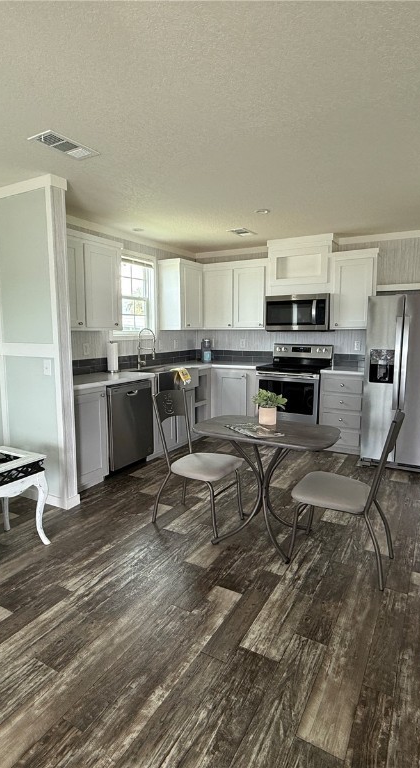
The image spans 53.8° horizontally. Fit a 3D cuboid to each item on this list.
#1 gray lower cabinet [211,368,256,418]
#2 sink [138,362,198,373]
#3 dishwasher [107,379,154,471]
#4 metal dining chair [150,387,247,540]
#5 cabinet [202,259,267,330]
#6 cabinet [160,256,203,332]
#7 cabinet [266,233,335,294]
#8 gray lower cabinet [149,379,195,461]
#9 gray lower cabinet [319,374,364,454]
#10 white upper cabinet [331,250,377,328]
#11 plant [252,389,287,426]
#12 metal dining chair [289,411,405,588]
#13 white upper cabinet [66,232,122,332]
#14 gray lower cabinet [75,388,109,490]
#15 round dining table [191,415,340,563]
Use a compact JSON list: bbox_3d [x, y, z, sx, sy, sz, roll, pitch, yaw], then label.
[{"bbox_3d":[0.451,0.232,5.473,0.619,0.880,0.626,4,8,29],"label":"gray lower cabinet"},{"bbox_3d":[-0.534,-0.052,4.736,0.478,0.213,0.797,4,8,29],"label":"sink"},{"bbox_3d":[-0.981,0.398,4.163,0.605,0.835,0.612,4,8,29],"label":"dishwasher"},{"bbox_3d":[-0.071,0.528,2.975,0.591,0.939,0.454,4,8,29],"label":"metal dining chair"},{"bbox_3d":[0.395,-1.160,5.508,0.928,0.866,0.316,4,8,29],"label":"cabinet"},{"bbox_3d":[-0.362,-1.151,5.428,0.315,0.865,0.570,4,9,29],"label":"cabinet"},{"bbox_3d":[1.107,-1.406,4.994,0.785,0.655,0.325,4,9,29],"label":"cabinet"},{"bbox_3d":[-0.632,0.325,4.814,0.605,0.877,0.846,4,8,29],"label":"gray lower cabinet"},{"bbox_3d":[1.588,0.316,4.816,0.495,0.875,0.585,4,9,29],"label":"gray lower cabinet"},{"bbox_3d":[1.673,-1.054,4.732,0.465,0.868,0.315,4,9,29],"label":"white upper cabinet"},{"bbox_3d":[0.424,0.154,2.908,0.240,0.245,0.220,0,8,0],"label":"plant"},{"bbox_3d":[0.804,0.616,2.462,0.585,0.935,0.445,4,9,29],"label":"metal dining chair"},{"bbox_3d":[-1.259,-0.928,3.832,0.310,0.863,0.940,4,9,29],"label":"white upper cabinet"},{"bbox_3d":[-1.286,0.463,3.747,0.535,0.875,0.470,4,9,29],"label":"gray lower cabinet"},{"bbox_3d":[0.360,0.657,2.746,0.907,0.738,0.616,4,8,29],"label":"round dining table"}]

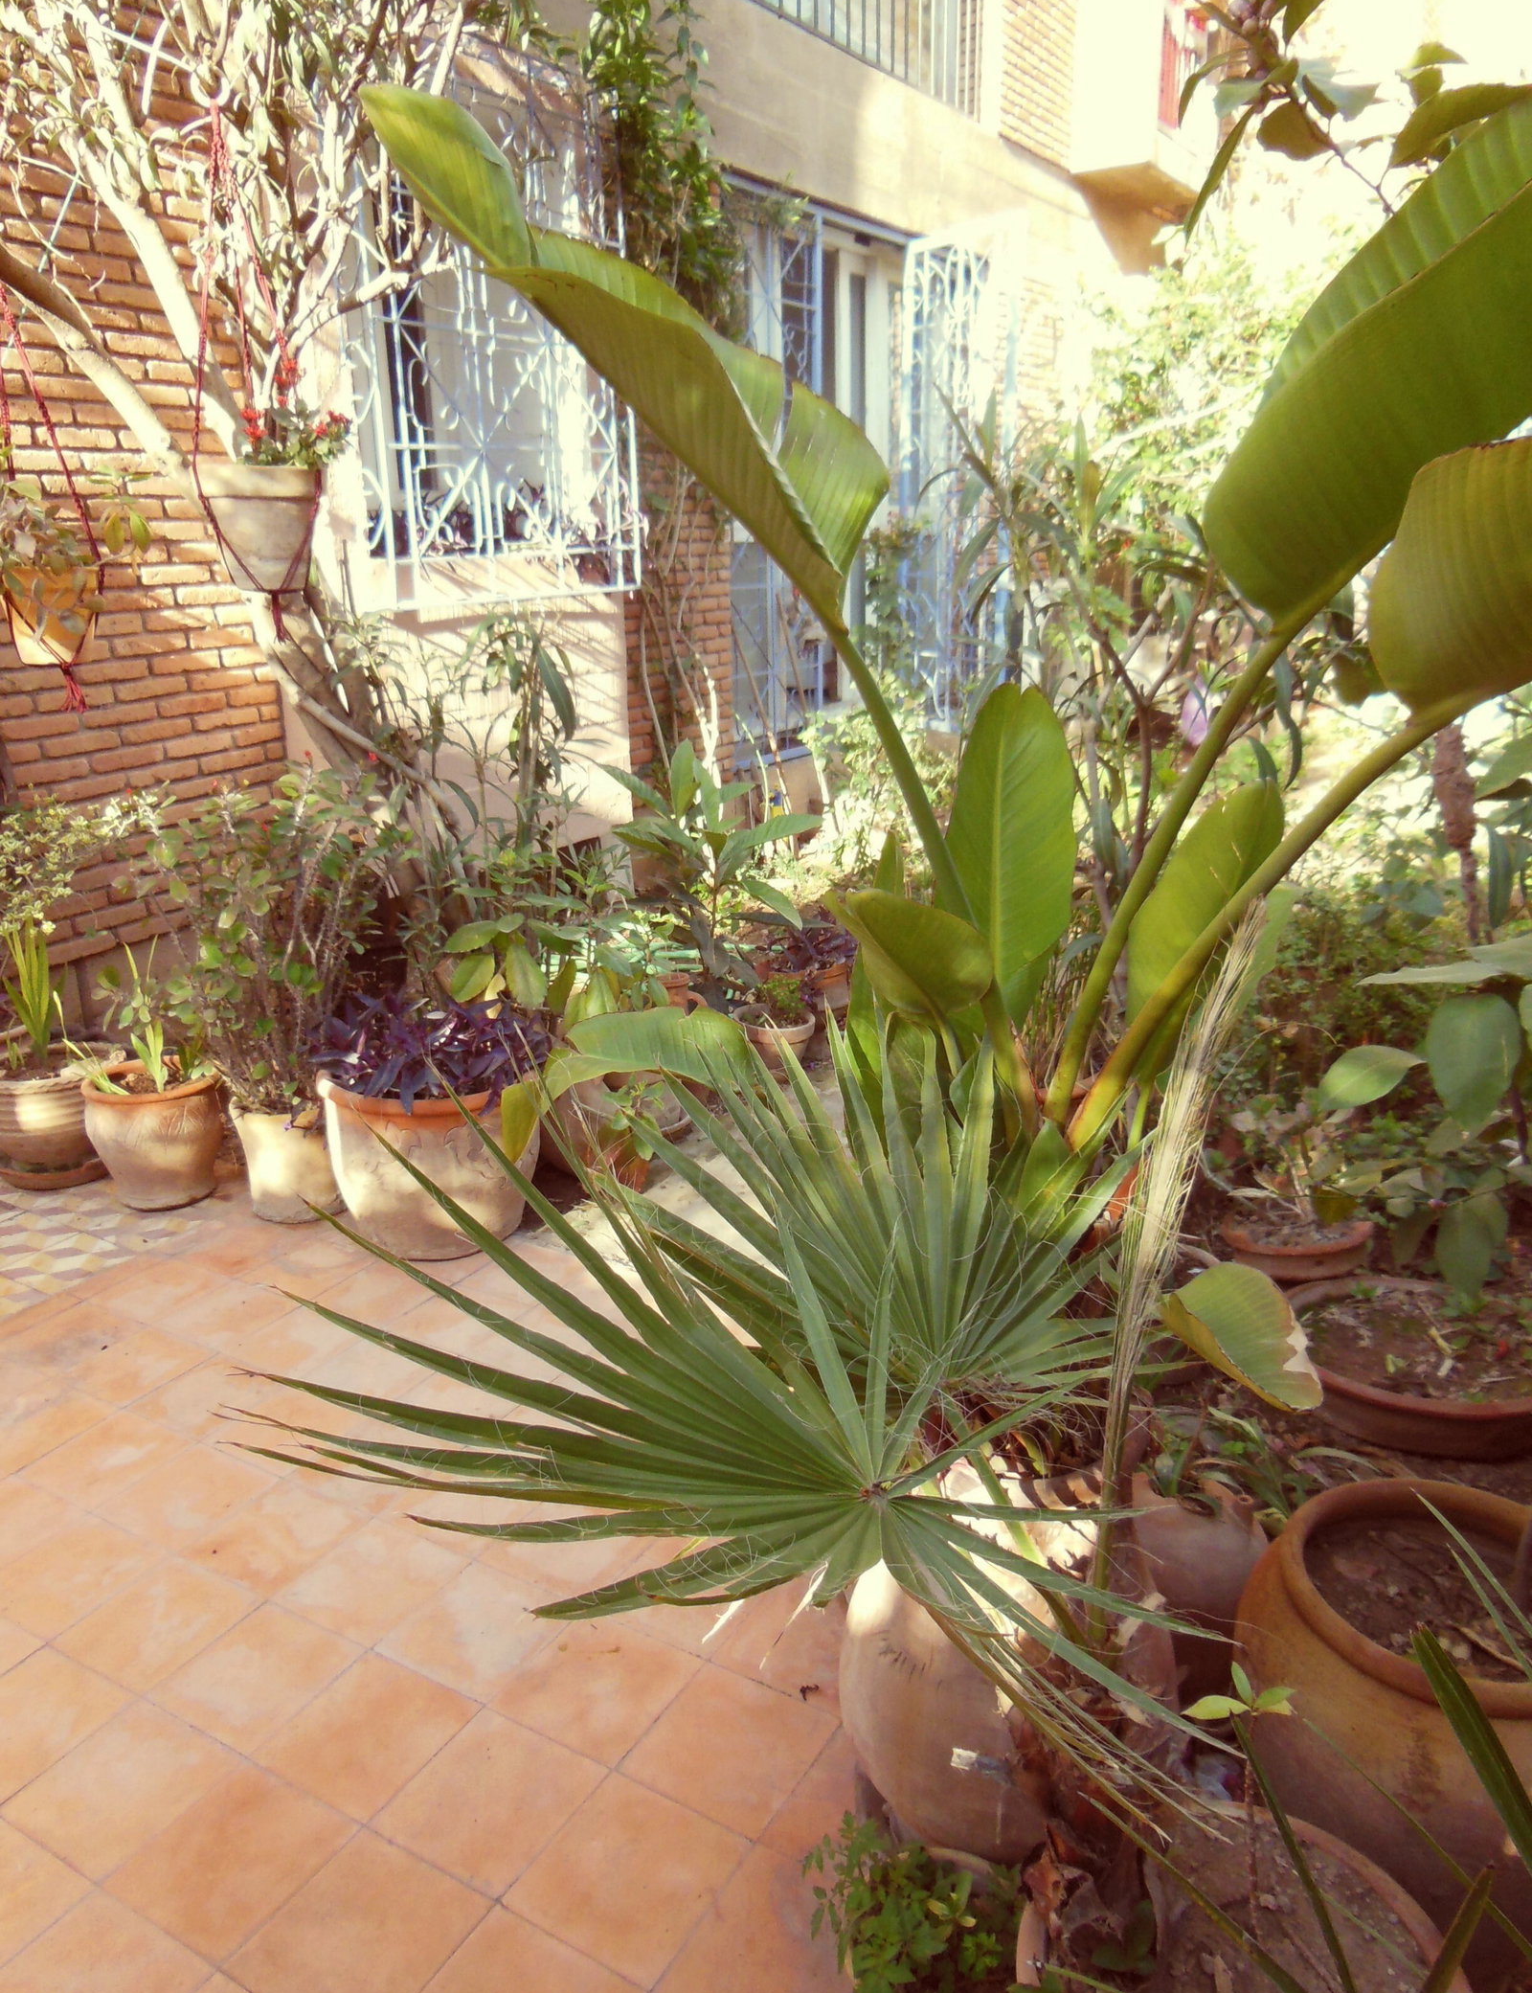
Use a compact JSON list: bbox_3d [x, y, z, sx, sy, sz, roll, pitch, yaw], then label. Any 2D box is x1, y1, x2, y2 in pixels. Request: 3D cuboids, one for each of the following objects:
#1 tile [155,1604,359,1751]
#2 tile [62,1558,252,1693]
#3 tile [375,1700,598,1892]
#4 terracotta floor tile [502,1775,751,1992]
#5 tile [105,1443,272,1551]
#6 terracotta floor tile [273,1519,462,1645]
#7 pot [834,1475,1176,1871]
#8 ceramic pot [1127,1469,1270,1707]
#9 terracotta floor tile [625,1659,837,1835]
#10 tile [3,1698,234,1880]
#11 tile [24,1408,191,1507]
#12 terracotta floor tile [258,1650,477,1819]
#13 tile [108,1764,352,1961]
[{"bbox_3d":[-0.655,0.883,1.909,0.200,0.015,0.200,8,21,31],"label":"tile"},{"bbox_3d":[-0.824,0.857,2.008,0.199,0.015,0.199,8,21,31],"label":"tile"},{"bbox_3d":[-0.315,0.928,1.698,0.199,0.015,0.199,8,21,31],"label":"tile"},{"bbox_3d":[-0.146,0.951,1.594,0.199,0.015,0.199,8,21,31],"label":"terracotta floor tile"},{"bbox_3d":[-0.889,0.778,2.276,0.200,0.015,0.200,8,21,31],"label":"tile"},{"bbox_3d":[-0.549,0.824,2.065,0.199,0.015,0.199,8,21,31],"label":"terracotta floor tile"},{"bbox_3d":[0.266,0.735,1.639,0.368,0.365,0.368,-2,17,1],"label":"pot"},{"bbox_3d":[0.495,0.709,1.795,0.250,0.265,0.250,-2,17,1],"label":"ceramic pot"},{"bbox_3d":[-0.044,0.905,1.774,0.200,0.014,0.200,8,21,31],"label":"terracotta floor tile"},{"bbox_3d":[-0.765,0.946,1.761,0.200,0.014,0.200,8,21,31],"label":"tile"},{"bbox_3d":[-1.057,0.753,2.375,0.199,0.015,0.199,8,21,31],"label":"tile"},{"bbox_3d":[-0.489,0.913,1.819,0.200,0.014,0.200,8,21,31],"label":"terracotta floor tile"},{"bbox_3d":[-0.595,0.971,1.658,0.200,0.014,0.200,8,21,31],"label":"tile"}]

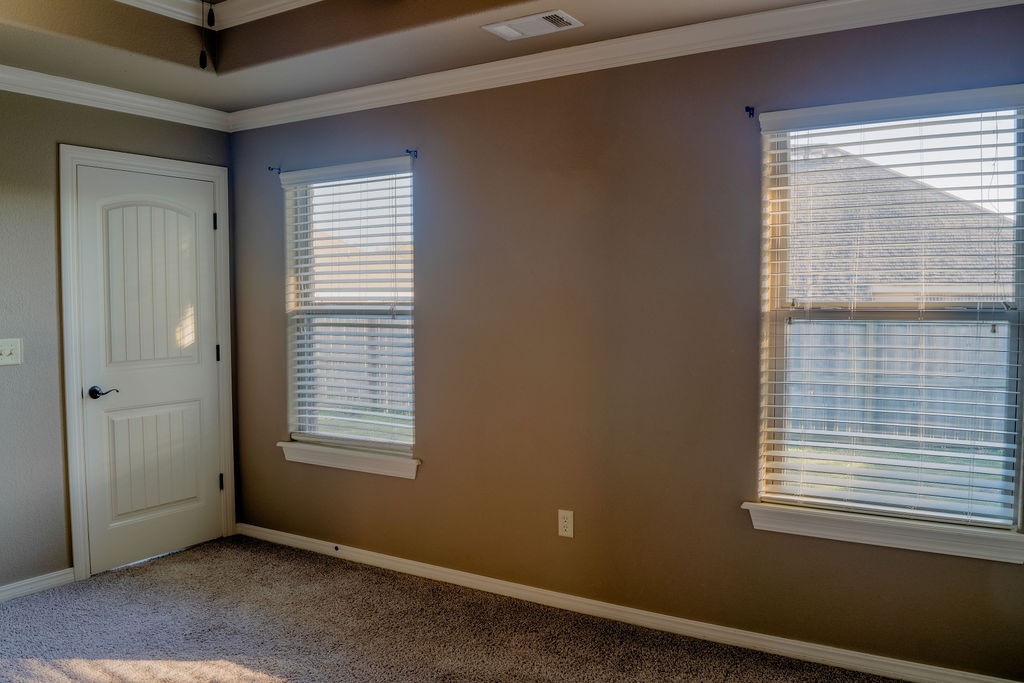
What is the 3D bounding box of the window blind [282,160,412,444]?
[{"bbox_3d":[-0.832,-0.168,4.084,0.884,1.451,0.070,2,4,31],"label":"window blind"}]

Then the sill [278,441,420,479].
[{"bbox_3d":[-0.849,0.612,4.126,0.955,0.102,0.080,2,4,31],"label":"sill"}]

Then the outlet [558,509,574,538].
[{"bbox_3d":[0.234,0.799,3.477,0.069,0.116,0.012,2,4,31],"label":"outlet"}]

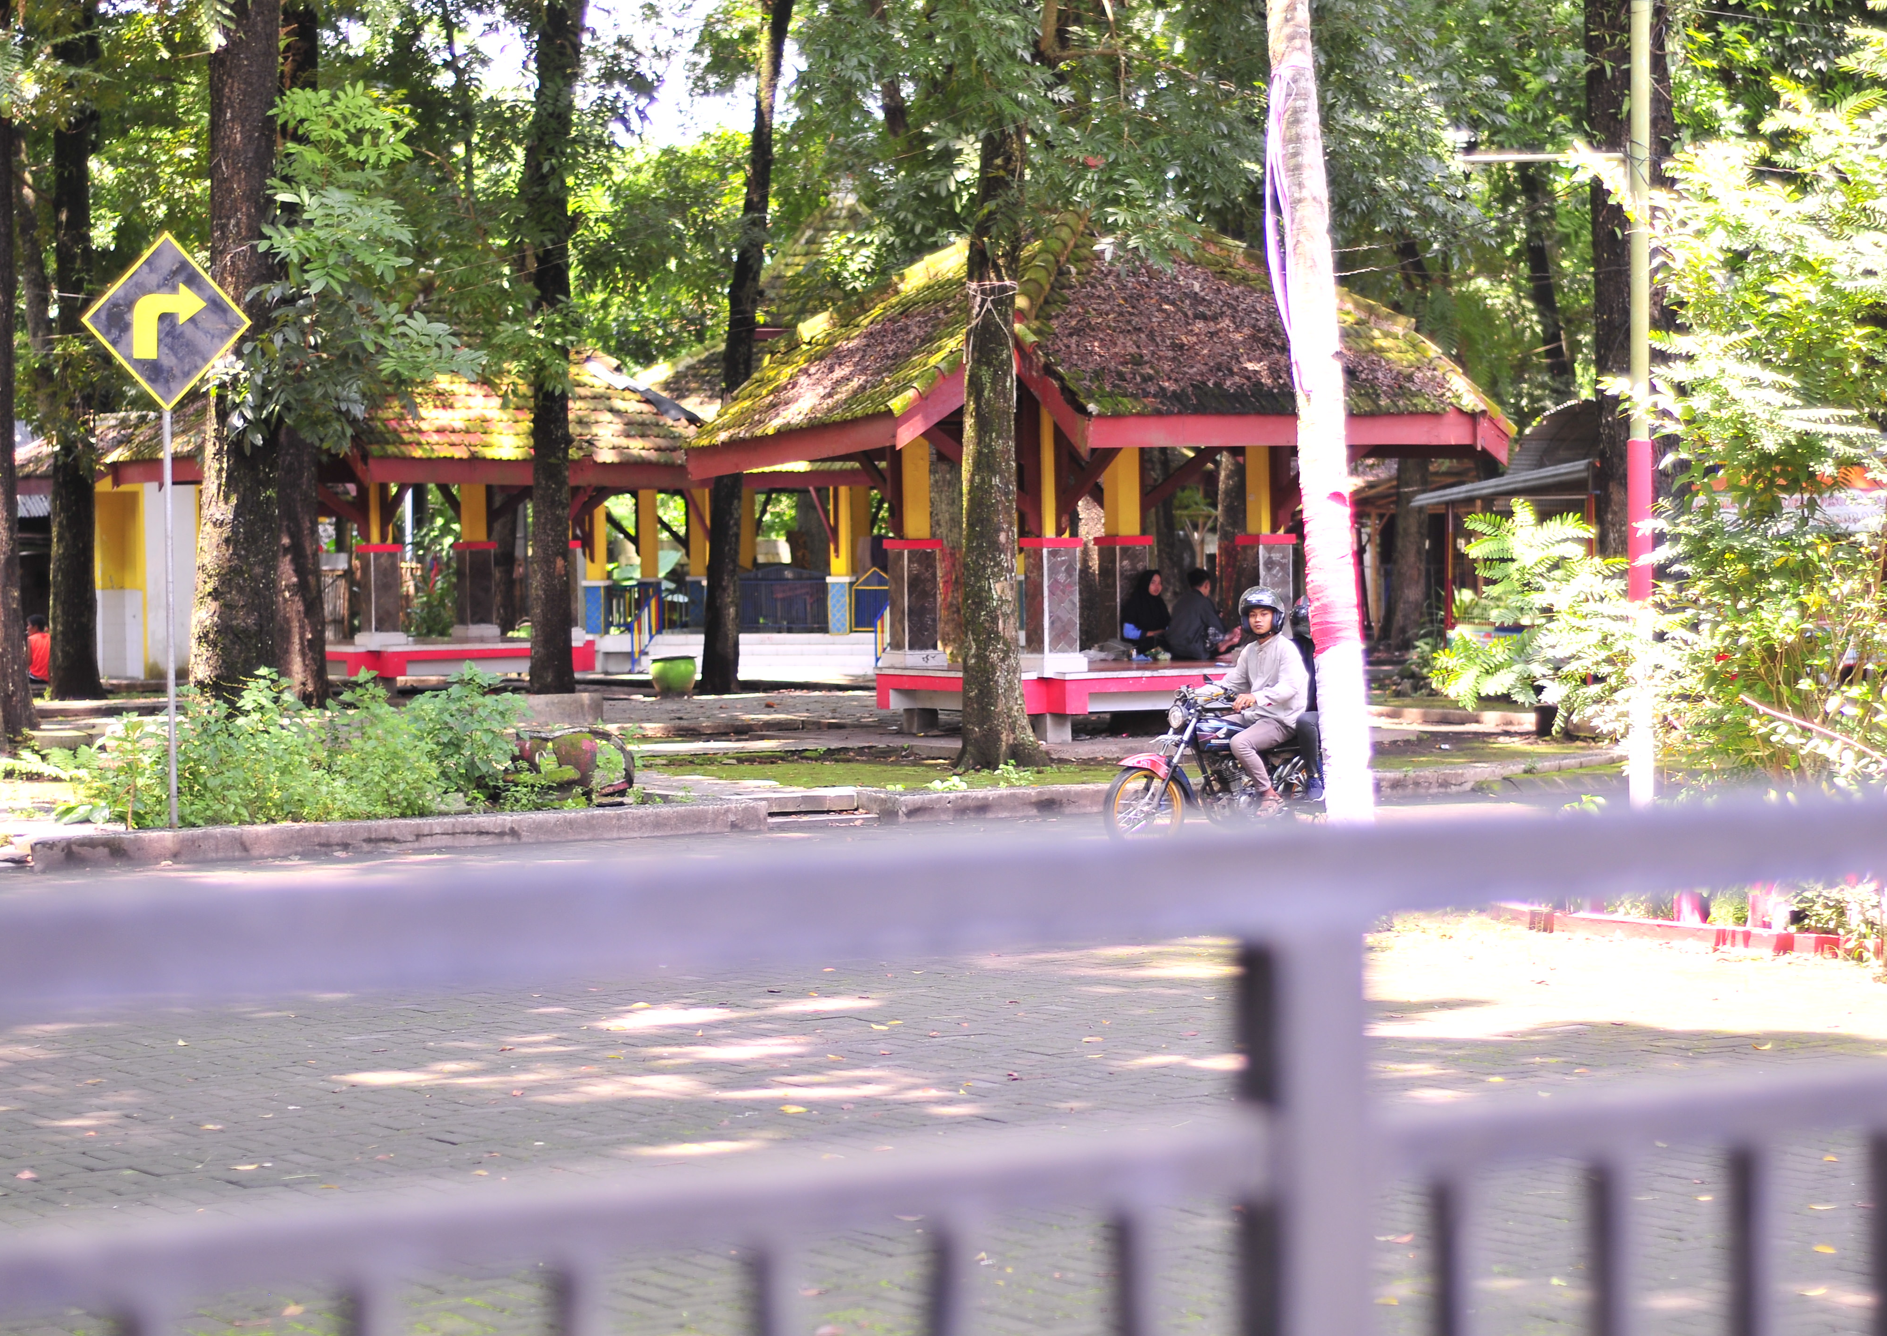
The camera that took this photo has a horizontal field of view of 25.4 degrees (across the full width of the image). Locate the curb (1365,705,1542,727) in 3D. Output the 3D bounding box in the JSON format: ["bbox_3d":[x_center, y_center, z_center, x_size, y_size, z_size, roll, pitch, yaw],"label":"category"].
[{"bbox_3d":[4.857,0.486,39.800,0.220,0.180,2.700,-2,1,-32],"label":"curb"}]

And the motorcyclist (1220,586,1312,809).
[{"bbox_3d":[1.972,0.197,26.200,0.720,1.410,0.580,-2,1,-40],"label":"motorcyclist"}]

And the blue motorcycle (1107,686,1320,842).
[{"bbox_3d":[1.886,0.572,26.200,1.950,1.070,0.730,-2,1,-30],"label":"blue motorcycle"}]

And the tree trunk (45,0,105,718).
[{"bbox_3d":[-10.580,-3.859,51.000,0.660,8.500,0.660,-1,1,0],"label":"tree trunk"}]

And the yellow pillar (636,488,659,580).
[{"bbox_3d":[-3.559,-1.631,50.500,0.240,1.150,0.240,-1,2,-4],"label":"yellow pillar"}]

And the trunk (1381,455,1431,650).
[{"bbox_3d":[6.635,-1.656,60.000,0.600,2.900,0.600,-1,1,0],"label":"trunk"}]

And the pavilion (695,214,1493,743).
[{"bbox_3d":[1.375,-1.920,38.600,6.200,5.000,6.200,-2,1,-29],"label":"pavilion"}]

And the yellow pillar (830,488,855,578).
[{"bbox_3d":[-1.591,-2.162,65.500,0.260,1.500,0.260,-1,1,21],"label":"yellow pillar"}]

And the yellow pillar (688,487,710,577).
[{"bbox_3d":[-3.128,-1.774,53.500,0.190,1.230,0.190,0,2,20],"label":"yellow pillar"}]

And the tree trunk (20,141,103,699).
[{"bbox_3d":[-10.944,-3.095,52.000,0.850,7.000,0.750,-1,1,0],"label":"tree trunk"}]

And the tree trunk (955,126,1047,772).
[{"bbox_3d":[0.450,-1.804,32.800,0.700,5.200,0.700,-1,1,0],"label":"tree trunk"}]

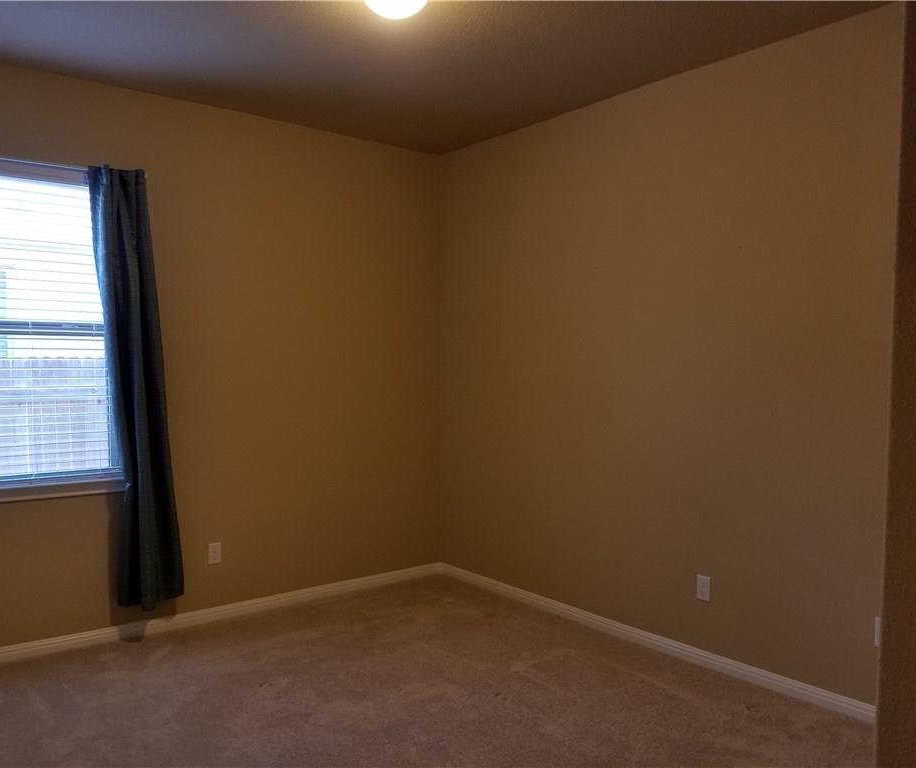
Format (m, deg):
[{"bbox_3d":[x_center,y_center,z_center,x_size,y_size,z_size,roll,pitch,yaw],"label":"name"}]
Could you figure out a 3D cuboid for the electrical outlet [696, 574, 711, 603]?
[{"bbox_3d":[1.127,0.939,3.531,0.008,0.114,0.070,-1,2,-39],"label":"electrical outlet"}]

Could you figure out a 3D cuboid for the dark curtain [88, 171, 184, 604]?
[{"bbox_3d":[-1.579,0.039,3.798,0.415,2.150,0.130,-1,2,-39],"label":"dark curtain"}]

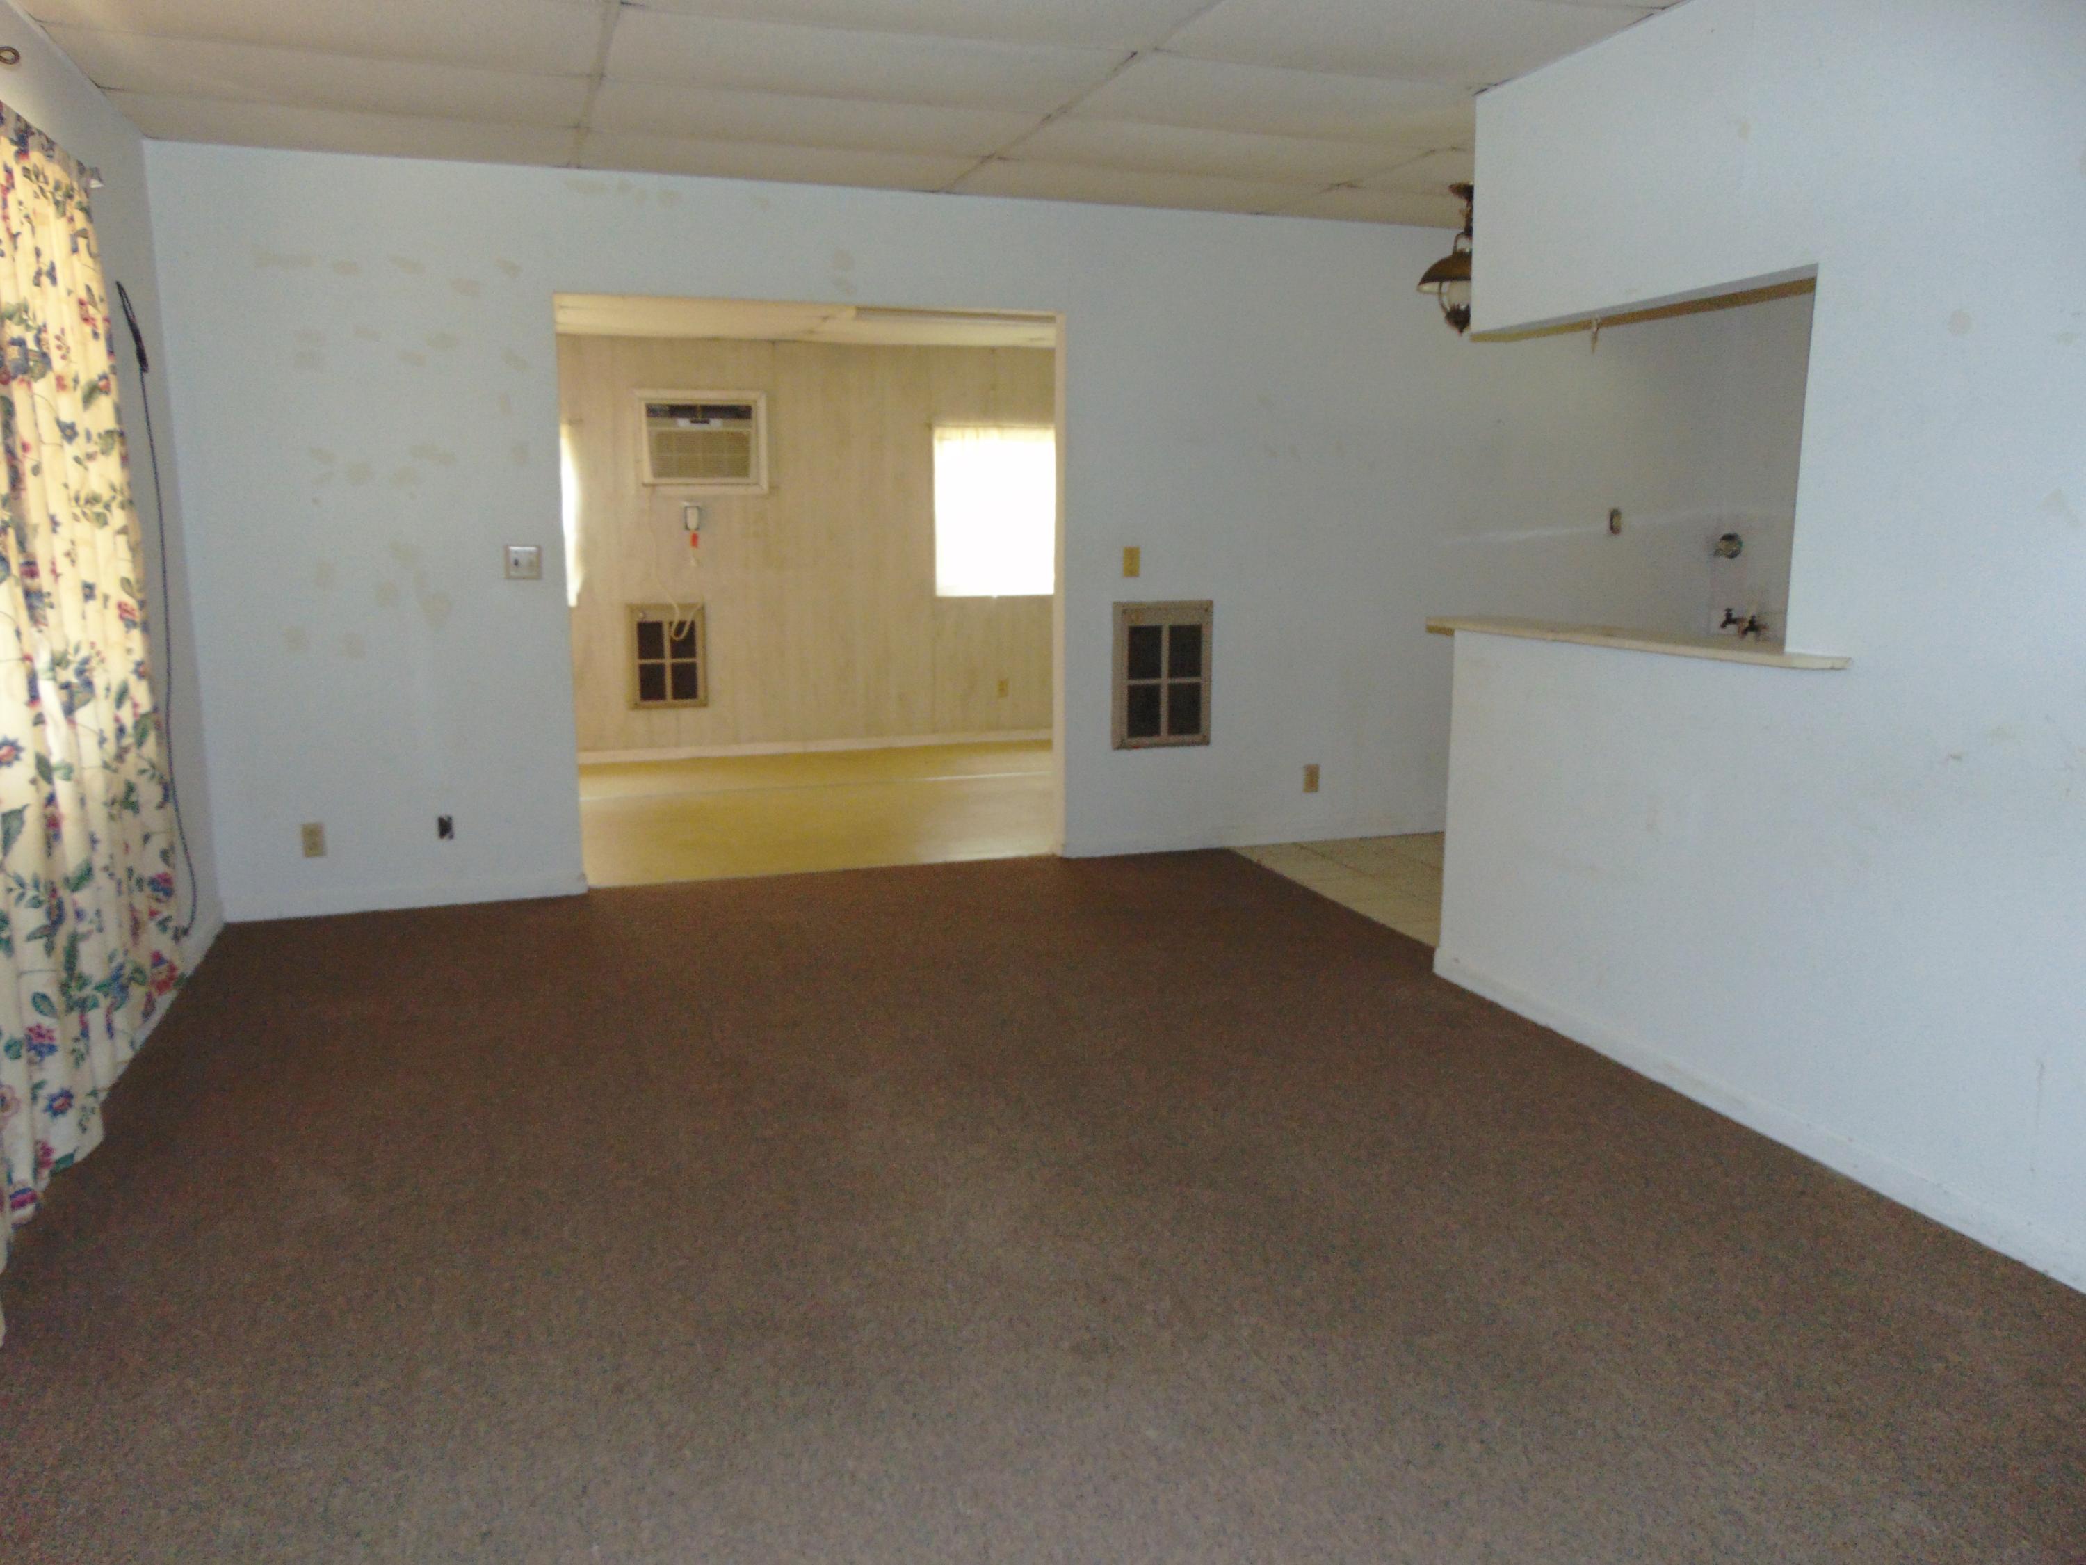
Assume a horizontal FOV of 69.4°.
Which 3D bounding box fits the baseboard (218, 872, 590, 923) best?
[{"bbox_3d":[-2.097,0.385,5.008,1.115,0.082,0.016,-4,11,-19],"label":"baseboard"}]

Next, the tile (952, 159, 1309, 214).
[{"bbox_3d":[0.326,-2.025,5.149,1.209,0.025,0.521,-4,11,-19],"label":"tile"}]

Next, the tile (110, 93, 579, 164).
[{"bbox_3d":[-1.970,-1.882,4.364,1.195,0.025,0.521,-4,11,-19],"label":"tile"}]

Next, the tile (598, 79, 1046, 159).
[{"bbox_3d":[-0.641,-1.858,4.231,1.209,0.025,0.596,-4,11,-19],"label":"tile"}]

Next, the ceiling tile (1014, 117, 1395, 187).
[{"bbox_3d":[0.511,-1.929,4.625,1.209,0.025,0.596,-4,11,-19],"label":"ceiling tile"}]

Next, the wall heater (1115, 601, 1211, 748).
[{"bbox_3d":[0.457,-0.408,5.753,0.390,0.550,0.040,-4,11,-19],"label":"wall heater"}]

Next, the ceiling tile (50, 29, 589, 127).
[{"bbox_3d":[-1.785,-1.786,3.840,1.195,0.025,0.596,-4,11,-19],"label":"ceiling tile"}]

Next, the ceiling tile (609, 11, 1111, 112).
[{"bbox_3d":[-0.443,-1.755,3.673,1.209,0.025,0.596,-4,11,-19],"label":"ceiling tile"}]

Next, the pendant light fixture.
[{"bbox_3d":[1.439,-1.779,5.145,0.320,0.479,0.320,-4,11,-19],"label":"pendant light fixture"}]

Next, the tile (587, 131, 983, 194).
[{"bbox_3d":[-0.826,-1.953,4.755,1.209,0.025,0.521,-4,11,-19],"label":"tile"}]

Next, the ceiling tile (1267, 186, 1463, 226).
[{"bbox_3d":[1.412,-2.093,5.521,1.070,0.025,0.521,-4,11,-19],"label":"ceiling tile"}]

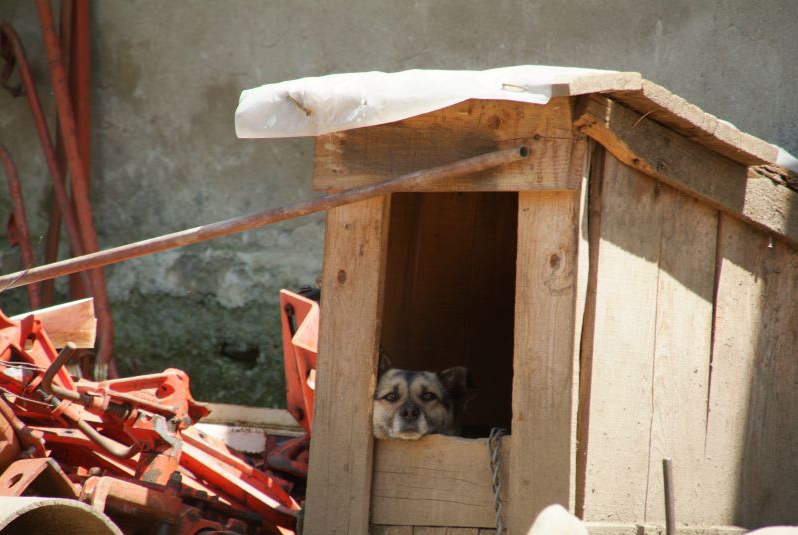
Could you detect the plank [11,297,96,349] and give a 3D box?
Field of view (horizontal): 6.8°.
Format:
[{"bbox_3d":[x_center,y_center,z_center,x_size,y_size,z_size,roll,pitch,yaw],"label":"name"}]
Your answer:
[{"bbox_3d":[-0.637,0.106,12.161,0.180,0.090,0.025,-7,2,3],"label":"plank"}]

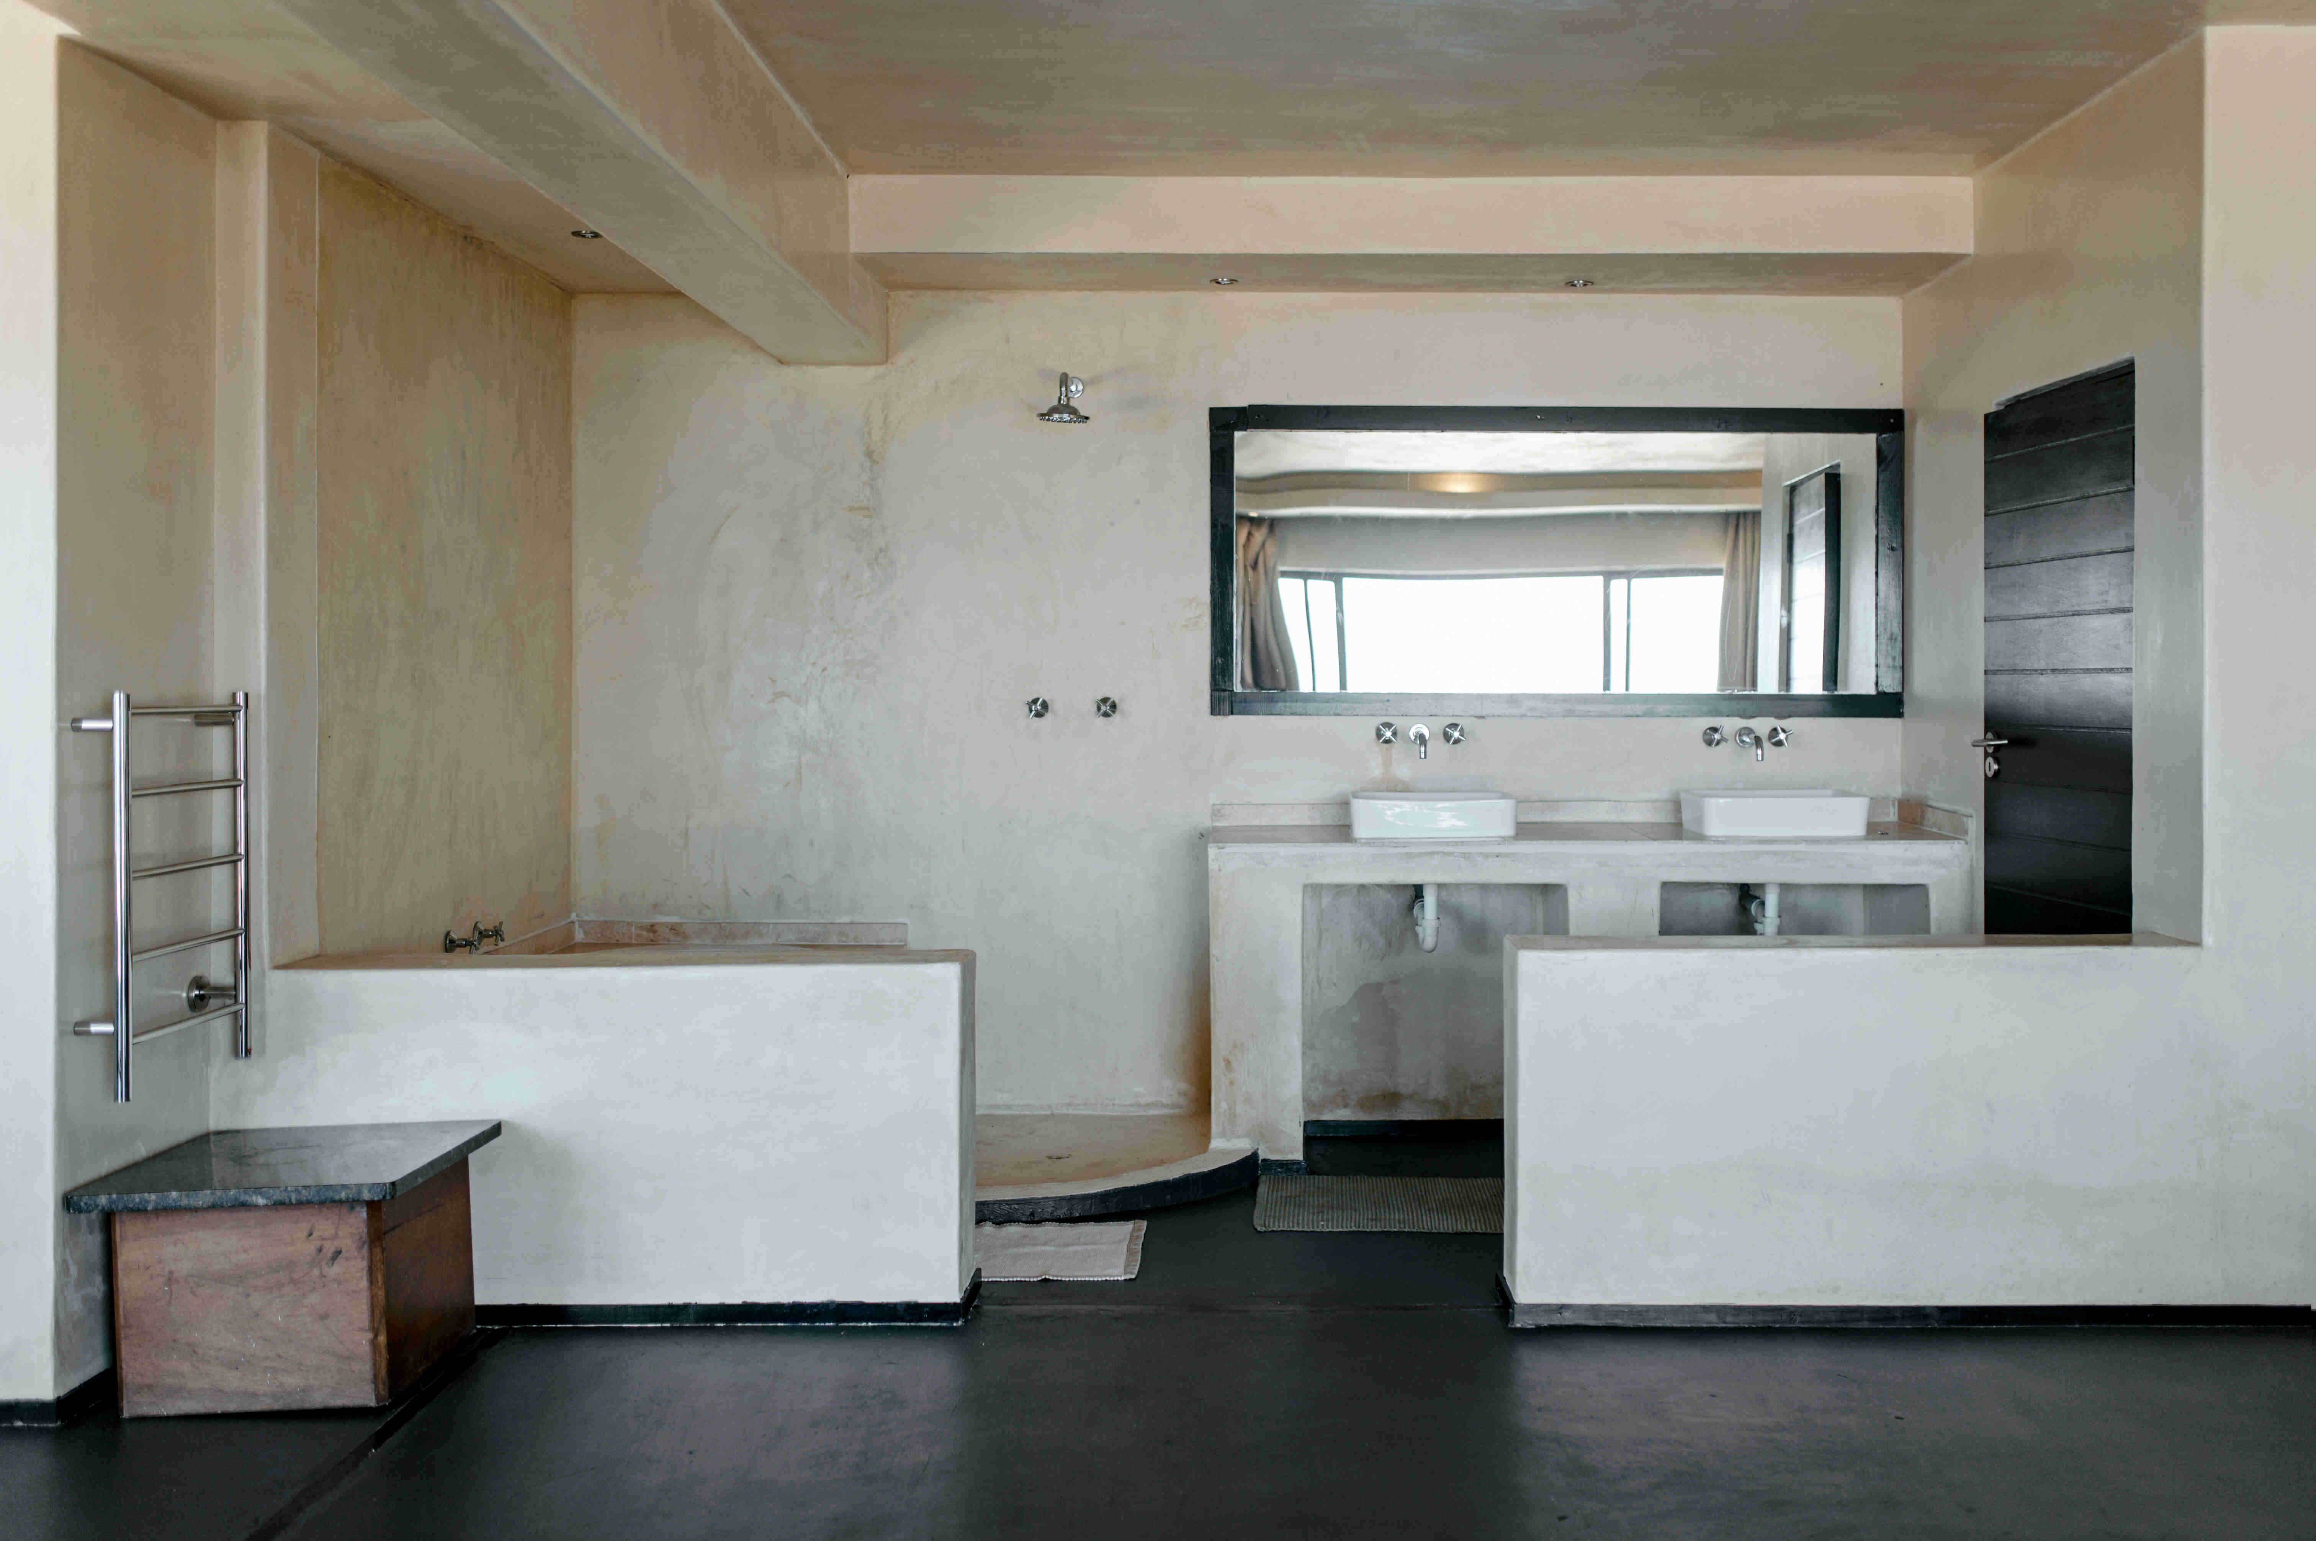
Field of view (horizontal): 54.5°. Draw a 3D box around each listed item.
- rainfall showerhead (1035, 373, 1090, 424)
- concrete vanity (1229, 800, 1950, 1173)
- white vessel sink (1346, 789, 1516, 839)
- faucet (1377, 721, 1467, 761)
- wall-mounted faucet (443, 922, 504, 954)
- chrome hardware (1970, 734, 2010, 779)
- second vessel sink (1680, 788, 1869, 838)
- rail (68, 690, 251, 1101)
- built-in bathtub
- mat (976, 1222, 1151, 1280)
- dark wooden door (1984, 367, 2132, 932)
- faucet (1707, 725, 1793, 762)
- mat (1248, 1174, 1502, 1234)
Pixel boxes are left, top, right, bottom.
[{"bbox_3d":[-0.249,-1.013,6.180,0.143,0.140,0.350,0,2,1],"label":"rainfall showerhead"},{"bbox_3d":[1.128,0.587,6.110,1.980,0.900,0.530,0,2,1],"label":"concrete vanity"},{"bbox_3d":[0.765,0.125,6.360,0.450,0.120,0.380,0,2,2],"label":"white vessel sink"},{"bbox_3d":[0.742,-0.084,6.290,0.245,0.110,0.165,0,2,1],"label":"faucet"},{"bbox_3d":[-1.645,0.405,5.451,0.075,0.060,0.260,0,2,1],"label":"wall-mounted faucet"},{"bbox_3d":[2.075,-0.036,5.610,0.065,0.115,0.120,0,2,-1],"label":"chrome hardware"},{"bbox_3d":[1.672,0.122,6.120,0.445,0.110,0.320,0,2,1],"label":"second vessel sink"},{"bbox_3d":[-1.836,0.210,4.165,0.115,0.715,0.525,0,2,1],"label":"rail"},{"bbox_3d":[-1.110,0.712,5.490,1.480,0.740,1.950,0,2,2],"label":"built-in bathtub"},{"bbox_3d":[-0.410,1.090,5.130,0.750,0.012,0.520,0,2,1],"label":"mat"},{"bbox_3d":[2.125,0.100,5.280,0.045,1.980,0.820,0,2,-2],"label":"dark wooden door"},{"bbox_3d":[1.656,-0.076,6.290,0.245,0.110,0.165,0,2,1],"label":"faucet"},{"bbox_3d":[0.665,1.053,5.510,0.840,0.012,0.570,0,2,1],"label":"mat"}]

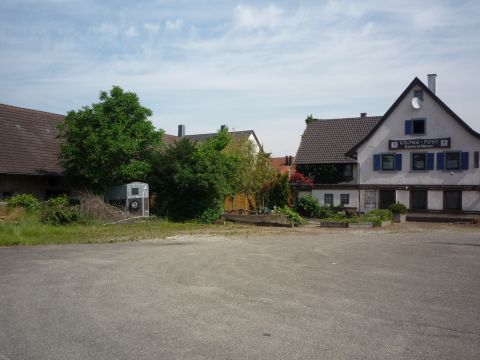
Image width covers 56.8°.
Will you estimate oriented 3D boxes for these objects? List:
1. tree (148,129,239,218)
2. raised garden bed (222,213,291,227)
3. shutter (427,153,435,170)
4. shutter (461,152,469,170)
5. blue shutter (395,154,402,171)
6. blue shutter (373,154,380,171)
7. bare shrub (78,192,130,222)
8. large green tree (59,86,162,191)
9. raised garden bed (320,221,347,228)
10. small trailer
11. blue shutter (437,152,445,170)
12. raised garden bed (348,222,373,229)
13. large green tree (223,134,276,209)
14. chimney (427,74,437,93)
[{"bbox_3d":[-2.996,-0.313,28.900,5.700,5.800,5.000,0,-1,0],"label":"tree"},{"bbox_3d":[1.106,2.349,26.539,4.000,0.750,1.200,0,-1,12],"label":"raised garden bed"},{"bbox_3d":[12.477,-1.177,29.016,0.480,1.130,0.050,0,-1,28],"label":"shutter"},{"bbox_3d":[14.256,-1.171,28.088,0.480,1.130,0.050,0,-1,28],"label":"shutter"},{"bbox_3d":[11.146,-1.226,31.085,0.430,1.180,0.060,0,-1,24],"label":"blue shutter"},{"bbox_3d":[9.480,-1.179,30.590,0.480,1.130,0.050,0,-1,28],"label":"blue shutter"},{"bbox_3d":[-8.398,1.704,27.500,2.900,1.750,2.300,0,-1,0],"label":"bare shrub"},{"bbox_3d":[-9.923,-2.057,34.000,7.700,9.600,7.300,0,-1,0],"label":"large green tree"},{"bbox_3d":[5.154,2.427,24.200,1.450,0.340,0.800,0,-1,-3],"label":"raised garden bed"},{"bbox_3d":[-7.593,1.373,30.000,1.650,2.300,3.100,1,-1,-42],"label":"small trailer"},{"bbox_3d":[13.591,-1.216,29.986,0.440,1.180,0.060,0,-1,24],"label":"blue shutter"},{"bbox_3d":[6.893,2.556,25.386,1.400,0.340,0.800,0,-1,15],"label":"raised garden bed"},{"bbox_3d":[0.649,-0.307,30.300,3.600,5.300,3.500,0,-1,0],"label":"large green tree"},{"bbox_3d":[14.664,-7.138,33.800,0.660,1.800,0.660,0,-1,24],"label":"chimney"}]

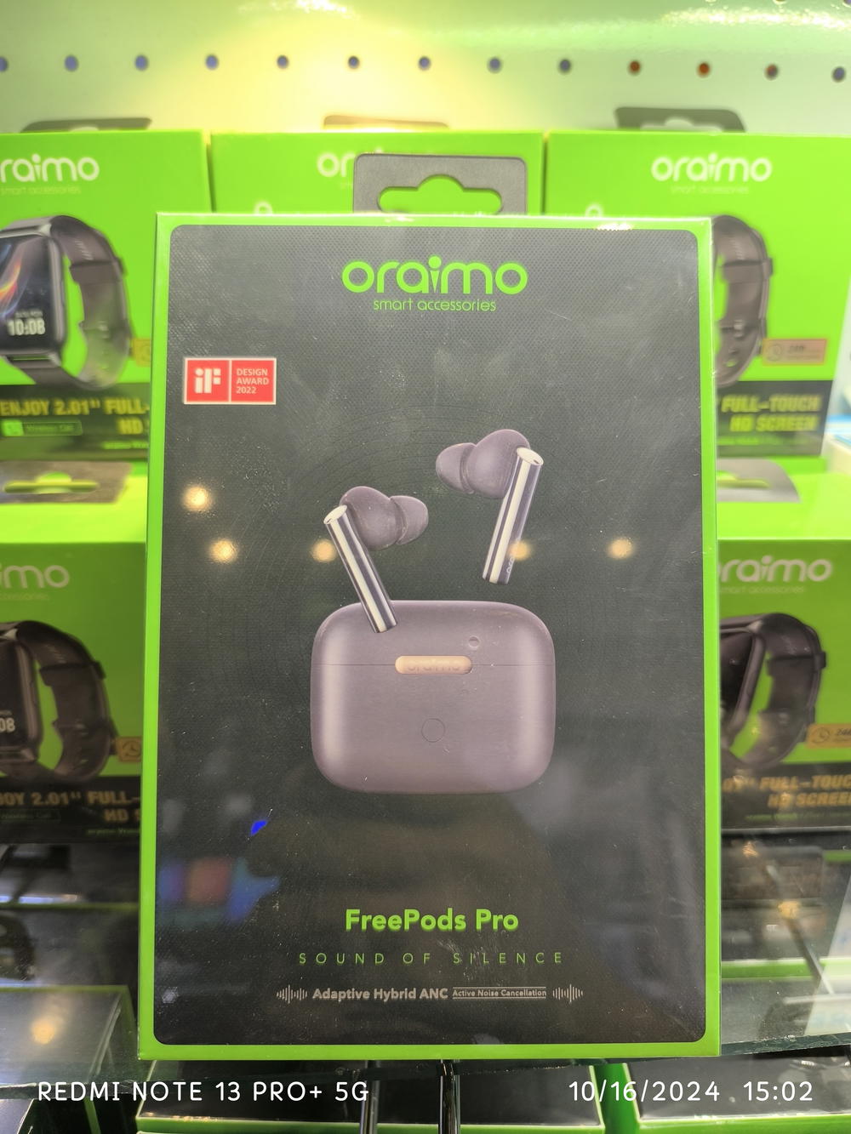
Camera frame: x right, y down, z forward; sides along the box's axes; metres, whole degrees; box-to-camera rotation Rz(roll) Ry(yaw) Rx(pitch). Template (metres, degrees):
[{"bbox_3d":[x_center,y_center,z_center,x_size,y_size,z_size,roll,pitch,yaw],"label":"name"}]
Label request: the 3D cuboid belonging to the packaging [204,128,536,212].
[{"bbox_3d":[-0.014,-0.092,0.258,0.094,0.090,0.066,-1,21,-2],"label":"packaging"}]

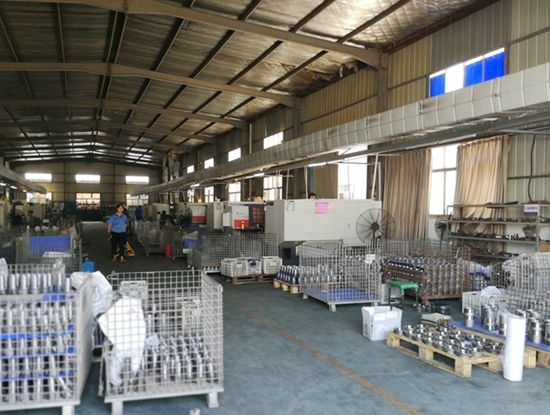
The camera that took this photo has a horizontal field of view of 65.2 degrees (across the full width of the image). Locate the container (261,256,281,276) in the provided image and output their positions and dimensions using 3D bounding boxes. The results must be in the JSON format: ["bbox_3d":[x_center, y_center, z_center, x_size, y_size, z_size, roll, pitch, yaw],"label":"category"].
[{"bbox_3d":[-0.060,1.140,8.470,0.360,0.290,0.460,0,0,-9],"label":"container"}]

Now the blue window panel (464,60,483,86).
[{"bbox_3d":[4.986,-3.326,10.797,0.050,0.575,0.514,0,0,-25],"label":"blue window panel"}]

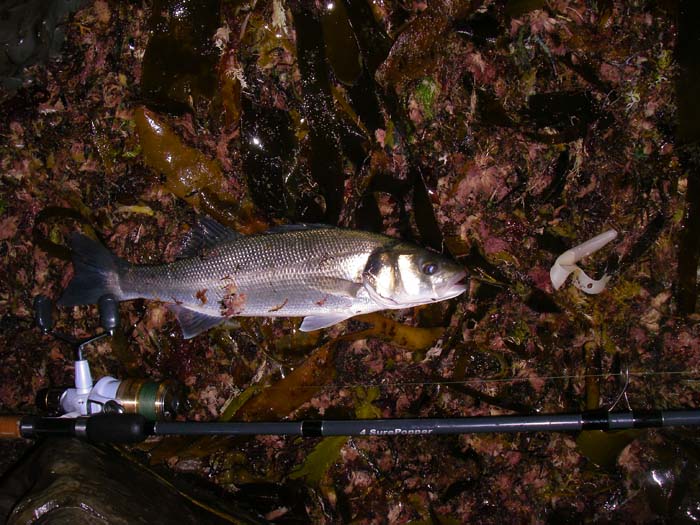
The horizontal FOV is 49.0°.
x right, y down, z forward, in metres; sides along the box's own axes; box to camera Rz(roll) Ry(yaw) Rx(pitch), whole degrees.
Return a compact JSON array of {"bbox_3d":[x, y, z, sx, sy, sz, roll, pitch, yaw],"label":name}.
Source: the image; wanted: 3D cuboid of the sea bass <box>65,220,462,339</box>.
[{"bbox_3d":[-0.094,0.016,0.825,0.440,0.060,0.125,2,78,0],"label":"sea bass"}]

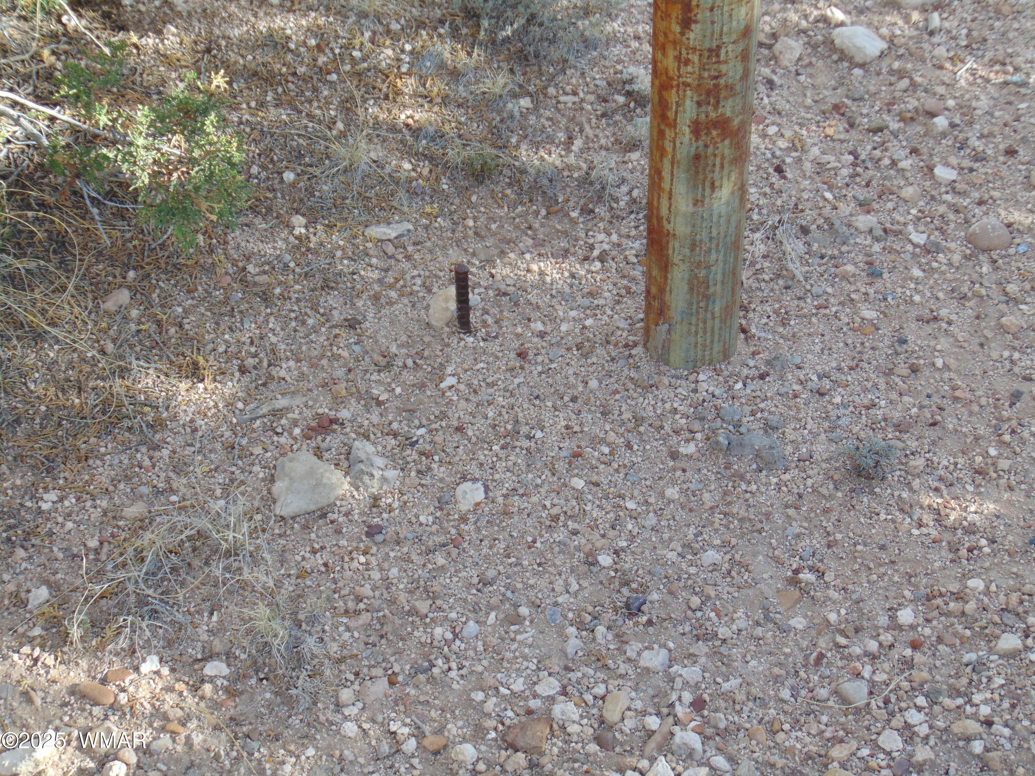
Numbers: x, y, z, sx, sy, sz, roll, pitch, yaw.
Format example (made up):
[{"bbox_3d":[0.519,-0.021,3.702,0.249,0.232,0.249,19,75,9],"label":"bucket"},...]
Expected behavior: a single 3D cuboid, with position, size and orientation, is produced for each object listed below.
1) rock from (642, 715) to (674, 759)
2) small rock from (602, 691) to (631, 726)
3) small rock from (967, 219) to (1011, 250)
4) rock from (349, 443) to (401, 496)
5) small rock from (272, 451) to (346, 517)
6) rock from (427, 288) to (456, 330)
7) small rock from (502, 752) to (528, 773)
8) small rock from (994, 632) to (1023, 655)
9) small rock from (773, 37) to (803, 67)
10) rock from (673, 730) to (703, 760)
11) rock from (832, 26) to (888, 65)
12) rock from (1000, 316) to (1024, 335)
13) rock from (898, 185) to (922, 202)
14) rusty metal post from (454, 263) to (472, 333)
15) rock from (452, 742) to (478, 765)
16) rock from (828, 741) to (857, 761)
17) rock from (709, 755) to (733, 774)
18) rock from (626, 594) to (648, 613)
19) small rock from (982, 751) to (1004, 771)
[{"bbox_3d":[0.139,0.340,2.069,0.012,0.011,0.054,24,47,26],"label":"rock"},{"bbox_3d":[0.096,0.319,2.123,0.022,0.016,0.044,18,48,19],"label":"small rock"},{"bbox_3d":[0.591,-0.193,2.665,0.054,0.031,0.059,-1,45,1],"label":"small rock"},{"bbox_3d":[-0.156,0.088,2.325,0.055,0.028,0.069,-2,40,0],"label":"rock"},{"bbox_3d":[-0.235,0.102,2.339,0.083,0.029,0.078,-13,42,-13],"label":"small rock"},{"bbox_3d":[-0.092,-0.101,2.577,0.036,0.018,0.067,22,46,25],"label":"rock"},{"bbox_3d":[-0.003,0.366,2.076,0.024,0.013,0.020,-1,45,1],"label":"small rock"},{"bbox_3d":[0.500,0.262,2.172,0.031,0.017,0.025,-1,45,1],"label":"small rock"},{"bbox_3d":[0.379,-0.473,2.989,0.039,0.024,0.056,20,45,23],"label":"small rock"},{"bbox_3d":[0.161,0.337,2.005,0.030,0.019,0.035,-2,40,0],"label":"rock"},{"bbox_3d":[0.481,-0.486,2.990,0.063,0.037,0.088,-24,49,-21],"label":"rock"},{"bbox_3d":[0.584,-0.074,2.508,0.029,0.017,0.031,-2,40,0],"label":"rock"},{"bbox_3d":[0.505,-0.250,2.732,0.031,0.019,0.031,-2,40,0],"label":"rock"},{"bbox_3d":[-0.065,-0.105,2.506,0.016,0.092,0.016,-2,40,0],"label":"rusty metal post"},{"bbox_3d":[-0.052,0.359,2.083,0.026,0.016,0.023,-1,45,1],"label":"rock"},{"bbox_3d":[0.319,0.355,2.078,0.033,0.011,0.016,-25,49,-22],"label":"rock"},{"bbox_3d":[0.191,0.352,1.988,0.022,0.013,0.019,-2,40,0],"label":"rock"},{"bbox_3d":[0.126,0.227,2.226,0.022,0.014,0.021,4,45,6],"label":"rock"},{"bbox_3d":[0.466,0.362,2.066,0.021,0.011,0.019,-20,47,-18],"label":"small rock"}]

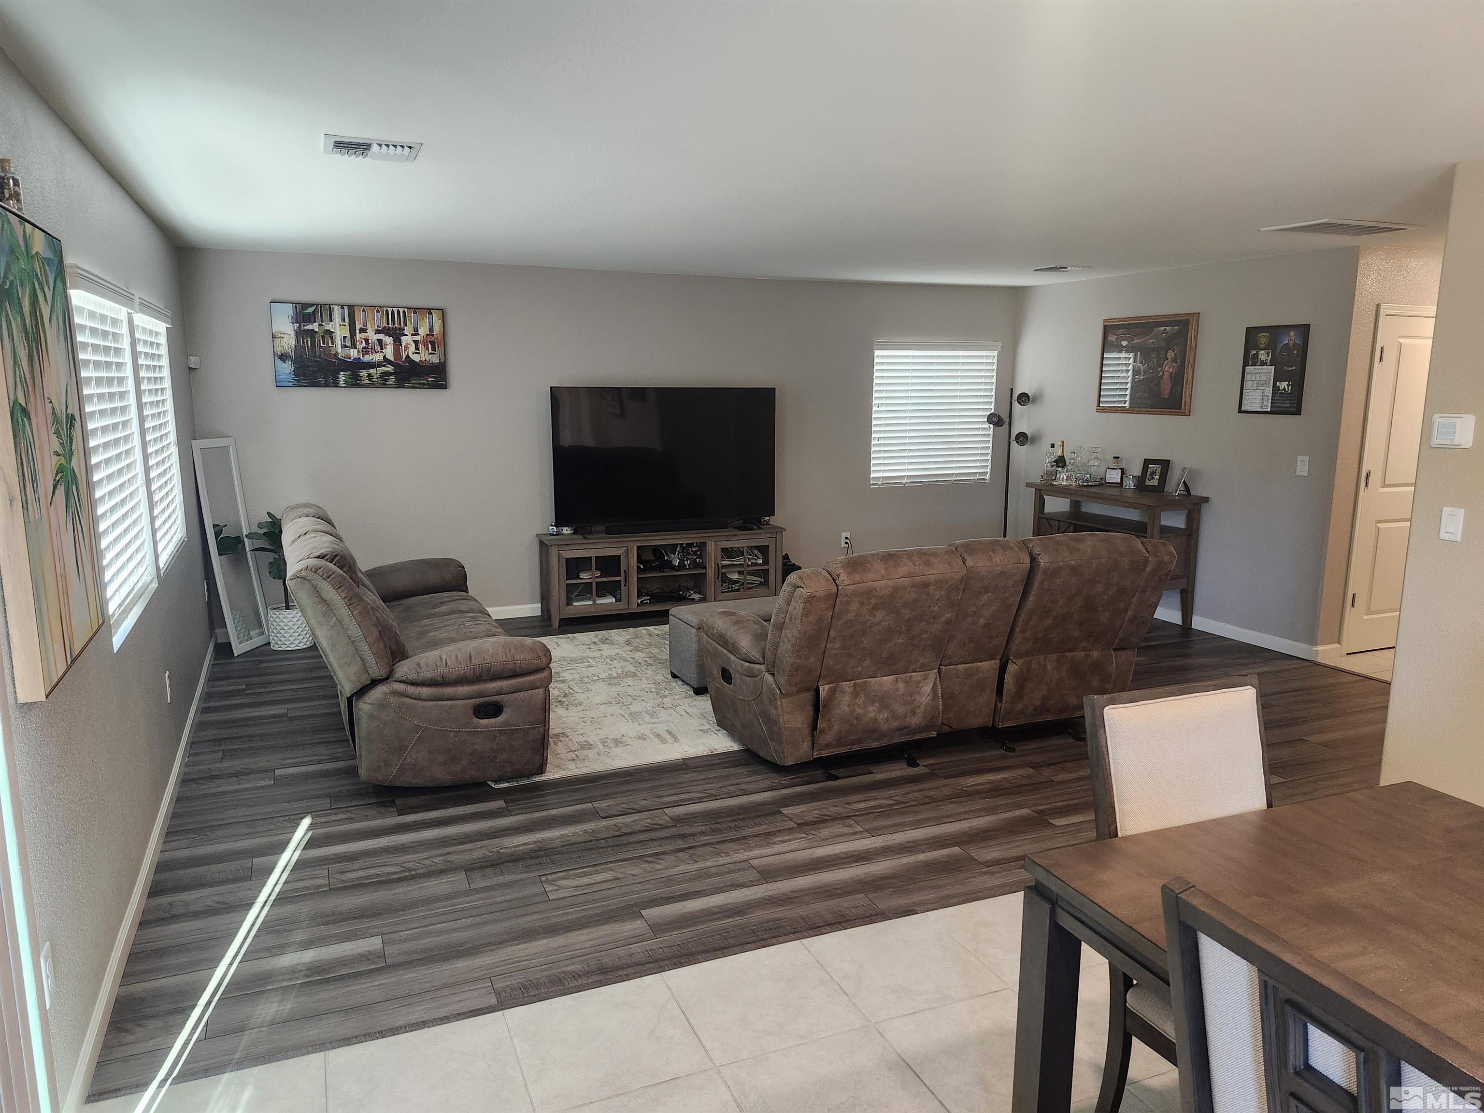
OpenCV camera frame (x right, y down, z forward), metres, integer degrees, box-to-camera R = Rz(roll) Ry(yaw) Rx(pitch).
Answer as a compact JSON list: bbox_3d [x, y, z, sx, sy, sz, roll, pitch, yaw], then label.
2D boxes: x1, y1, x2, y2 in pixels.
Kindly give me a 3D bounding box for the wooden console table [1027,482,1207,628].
[{"bbox_3d":[2.670,-0.030,7.122,0.493,0.900,1.217,-4,11,-23],"label":"wooden console table"}]

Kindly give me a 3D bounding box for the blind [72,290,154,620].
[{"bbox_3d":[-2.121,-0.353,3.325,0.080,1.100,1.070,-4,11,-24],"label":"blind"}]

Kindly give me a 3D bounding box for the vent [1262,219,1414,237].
[{"bbox_3d":[2.875,-1.569,4.725,0.544,0.017,0.404,-4,11,-23],"label":"vent"}]

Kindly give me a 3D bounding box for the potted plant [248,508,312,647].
[{"bbox_3d":[-2.838,0.140,6.190,0.450,0.880,0.400,-4,11,-24],"label":"potted plant"}]

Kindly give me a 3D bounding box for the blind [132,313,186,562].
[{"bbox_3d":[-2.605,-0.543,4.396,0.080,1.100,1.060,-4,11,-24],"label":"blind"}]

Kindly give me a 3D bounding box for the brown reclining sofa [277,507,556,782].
[{"bbox_3d":[-1.668,0.306,4.817,0.966,0.970,2.143,-4,11,-23],"label":"brown reclining sofa"}]

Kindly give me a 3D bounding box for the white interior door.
[{"bbox_3d":[4.094,-0.459,6.106,0.860,2.100,0.070,-4,11,-24],"label":"white interior door"}]

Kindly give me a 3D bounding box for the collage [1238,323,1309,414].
[{"bbox_3d":[3.263,-1.147,6.070,0.025,0.551,0.460,-4,11,-23],"label":"collage"}]

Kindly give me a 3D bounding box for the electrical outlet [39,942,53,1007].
[{"bbox_3d":[-1.435,0.863,2.045,0.006,0.116,0.072,-4,11,-23],"label":"electrical outlet"}]

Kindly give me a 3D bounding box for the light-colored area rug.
[{"bbox_3d":[-0.100,0.654,5.679,3.050,0.012,2.349,-4,11,-23],"label":"light-colored area rug"}]

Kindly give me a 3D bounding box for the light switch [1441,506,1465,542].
[{"bbox_3d":[2.455,-0.108,3.411,0.006,0.118,0.074,-4,11,-23],"label":"light switch"}]

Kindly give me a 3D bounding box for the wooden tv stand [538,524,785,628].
[{"bbox_3d":[-0.548,0.117,7.070,1.751,0.574,0.412,-4,11,-23],"label":"wooden tv stand"}]

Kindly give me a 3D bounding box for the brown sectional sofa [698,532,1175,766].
[{"bbox_3d":[0.960,0.351,4.782,2.130,0.970,0.970,-4,11,-24],"label":"brown sectional sofa"}]

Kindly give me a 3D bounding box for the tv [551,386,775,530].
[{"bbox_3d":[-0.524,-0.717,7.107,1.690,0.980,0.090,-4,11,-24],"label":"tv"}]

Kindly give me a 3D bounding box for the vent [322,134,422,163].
[{"bbox_3d":[-1.244,-1.370,3.324,0.300,0.025,0.300,-4,11,-24],"label":"vent"}]

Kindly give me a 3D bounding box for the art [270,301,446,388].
[{"bbox_3d":[-2.435,-1.342,6.328,1.030,0.523,0.035,-4,11,-24],"label":"art"}]

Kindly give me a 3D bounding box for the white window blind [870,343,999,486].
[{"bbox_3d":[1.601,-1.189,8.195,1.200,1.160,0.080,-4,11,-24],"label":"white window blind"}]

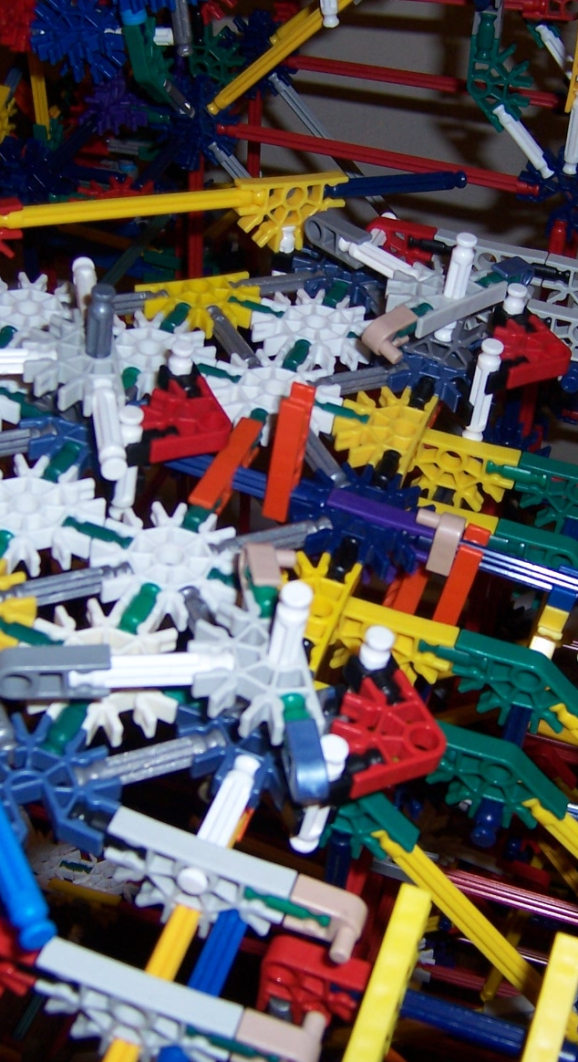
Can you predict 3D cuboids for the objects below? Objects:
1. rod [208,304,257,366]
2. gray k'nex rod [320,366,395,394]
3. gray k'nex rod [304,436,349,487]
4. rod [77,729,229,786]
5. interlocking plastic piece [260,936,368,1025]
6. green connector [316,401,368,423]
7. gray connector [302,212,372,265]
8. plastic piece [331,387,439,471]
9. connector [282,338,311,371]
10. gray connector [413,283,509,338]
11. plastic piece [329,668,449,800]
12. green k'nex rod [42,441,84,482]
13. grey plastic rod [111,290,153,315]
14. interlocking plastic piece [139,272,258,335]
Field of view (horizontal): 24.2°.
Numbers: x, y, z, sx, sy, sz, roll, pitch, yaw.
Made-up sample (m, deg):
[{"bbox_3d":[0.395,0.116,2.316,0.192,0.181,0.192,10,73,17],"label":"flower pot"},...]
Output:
[{"bbox_3d":[-0.016,-0.056,0.397,0.006,0.006,0.034,-13,47,-25],"label":"rod"},{"bbox_3d":[0.020,-0.043,0.387,0.033,0.006,0.006,-13,46,-24],"label":"gray k'nex rod"},{"bbox_3d":[0.008,-0.022,0.359,0.006,0.006,0.033,-13,46,-24],"label":"gray k'nex rod"},{"bbox_3d":[-0.029,0.047,0.278,0.033,0.006,0.006,-13,47,-24],"label":"rod"},{"bbox_3d":[0.004,0.097,0.287,0.023,0.021,0.006,19,42,9],"label":"interlocking plastic piece"},{"bbox_3d":[0.013,-0.033,0.377,0.018,0.006,0.006,19,42,8],"label":"green connector"},{"bbox_3d":[0.015,-0.091,0.420,0.023,0.009,0.006,30,38,27],"label":"gray connector"},{"bbox_3d":[0.025,-0.029,0.372,0.023,0.006,0.037,19,43,9],"label":"plastic piece"},{"bbox_3d":[0.002,-0.049,0.386,0.006,0.006,0.017,19,42,9],"label":"connector"},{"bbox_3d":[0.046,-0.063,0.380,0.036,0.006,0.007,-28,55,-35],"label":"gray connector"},{"bbox_3d":[0.019,0.042,0.284,0.023,0.006,0.023,-12,52,-29],"label":"plastic piece"},{"bbox_3d":[-0.057,-0.016,0.340,0.006,0.006,0.017,19,42,9],"label":"green k'nex rod"},{"bbox_3d":[-0.052,-0.068,0.405,0.033,0.006,0.006,-13,47,-24],"label":"grey plastic rod"},{"bbox_3d":[-0.024,-0.067,0.402,0.036,0.006,0.023,-13,47,-24],"label":"interlocking plastic piece"}]

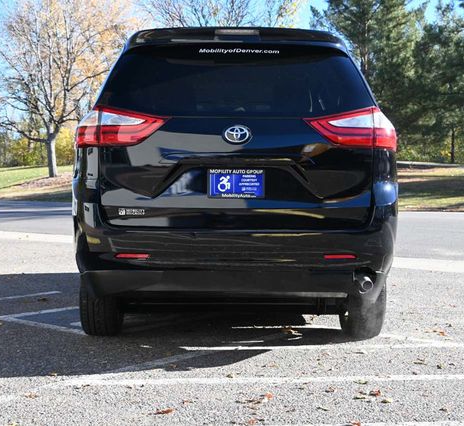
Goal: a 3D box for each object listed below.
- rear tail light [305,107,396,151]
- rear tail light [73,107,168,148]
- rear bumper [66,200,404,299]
[{"bbox_3d":[0.685,-0.482,4.360,0.560,0.245,0.310,0,2,-1],"label":"rear tail light"},{"bbox_3d":[-0.642,-0.488,4.360,0.560,0.245,0.310,0,2,-1],"label":"rear tail light"},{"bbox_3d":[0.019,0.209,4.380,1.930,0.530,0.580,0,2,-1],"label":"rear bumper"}]

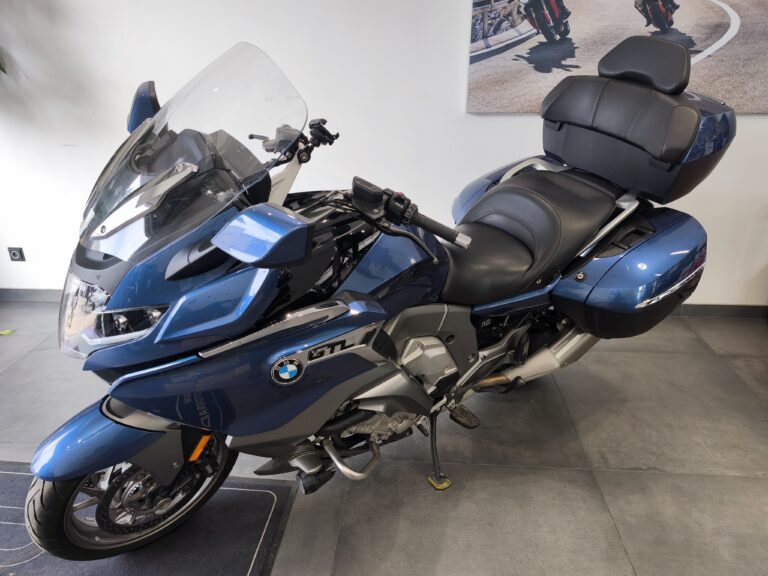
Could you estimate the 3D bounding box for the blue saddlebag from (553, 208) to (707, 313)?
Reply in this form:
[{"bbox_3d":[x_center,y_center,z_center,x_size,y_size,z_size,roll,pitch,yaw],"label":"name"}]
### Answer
[{"bbox_3d":[0.902,-0.048,1.795,0.630,0.390,0.250,-14,38,-29],"label":"blue saddlebag"}]

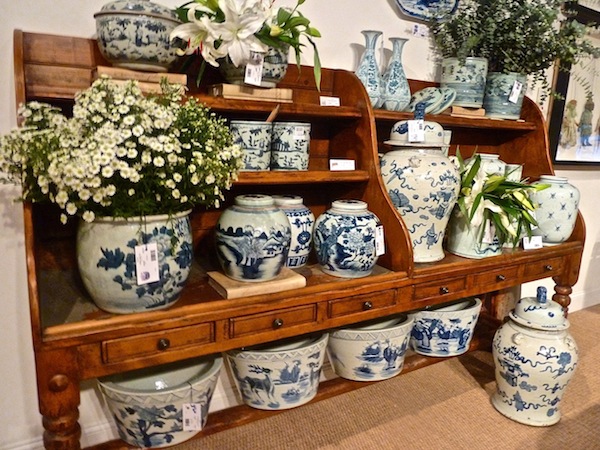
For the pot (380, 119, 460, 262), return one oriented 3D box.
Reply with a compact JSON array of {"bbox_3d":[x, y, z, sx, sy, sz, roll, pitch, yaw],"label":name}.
[{"bbox_3d":[0.525,-0.201,1.994,0.395,0.685,0.395,2,10,0],"label":"pot"}]

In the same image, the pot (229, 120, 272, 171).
[{"bbox_3d":[-0.204,-0.328,1.810,0.173,0.196,0.173,2,10,0],"label":"pot"}]

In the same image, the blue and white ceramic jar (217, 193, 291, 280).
[{"bbox_3d":[-0.147,0.036,1.392,0.243,0.256,0.243,1,10,0],"label":"blue and white ceramic jar"}]

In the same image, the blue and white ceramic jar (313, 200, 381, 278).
[{"bbox_3d":[0.170,0.044,1.566,0.238,0.254,0.238,1,10,0],"label":"blue and white ceramic jar"}]

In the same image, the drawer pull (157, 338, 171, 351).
[{"bbox_3d":[-0.406,0.356,1.288,0.034,0.034,0.033,-4,12,-30],"label":"drawer pull"}]

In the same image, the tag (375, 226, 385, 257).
[{"bbox_3d":[0.288,0.057,1.545,0.006,0.108,0.059,9,13,40],"label":"tag"}]

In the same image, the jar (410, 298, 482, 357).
[{"bbox_3d":[0.644,0.441,1.972,0.331,0.222,0.331,-5,11,-29],"label":"jar"}]

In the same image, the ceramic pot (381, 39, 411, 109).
[{"bbox_3d":[0.435,-0.644,1.896,0.107,0.308,0.107,1,10,0],"label":"ceramic pot"}]

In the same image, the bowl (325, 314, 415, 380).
[{"bbox_3d":[0.337,0.570,2.139,0.415,0.270,0.415,2,10,0],"label":"bowl"}]

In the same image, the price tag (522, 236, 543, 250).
[{"bbox_3d":[1.077,0.085,2.001,0.103,0.057,0.012,-2,10,-17],"label":"price tag"}]

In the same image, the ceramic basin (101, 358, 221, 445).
[{"bbox_3d":[-0.522,0.633,1.658,0.442,0.259,0.442,-4,12,-30],"label":"ceramic basin"}]

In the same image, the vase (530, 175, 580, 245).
[{"bbox_3d":[1.417,-0.085,2.414,0.238,0.369,0.238,-4,12,-30],"label":"vase"}]

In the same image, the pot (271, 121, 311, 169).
[{"bbox_3d":[-0.034,-0.300,1.671,0.151,0.176,0.151,1,10,0],"label":"pot"}]

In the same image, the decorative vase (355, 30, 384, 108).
[{"bbox_3d":[0.332,-0.718,2.060,0.132,0.360,0.132,2,10,0],"label":"decorative vase"}]

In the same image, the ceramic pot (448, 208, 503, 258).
[{"bbox_3d":[0.761,0.018,1.881,0.228,0.214,0.228,1,10,0],"label":"ceramic pot"}]

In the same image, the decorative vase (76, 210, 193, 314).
[{"bbox_3d":[-0.457,0.090,1.229,0.302,0.261,0.302,-5,11,-29],"label":"decorative vase"}]

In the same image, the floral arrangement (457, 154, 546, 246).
[{"bbox_3d":[0.972,-0.136,2.120,0.418,0.446,0.389,-4,12,-30],"label":"floral arrangement"}]

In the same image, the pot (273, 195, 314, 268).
[{"bbox_3d":[-0.050,0.021,1.671,0.216,0.259,0.216,1,10,0],"label":"pot"}]

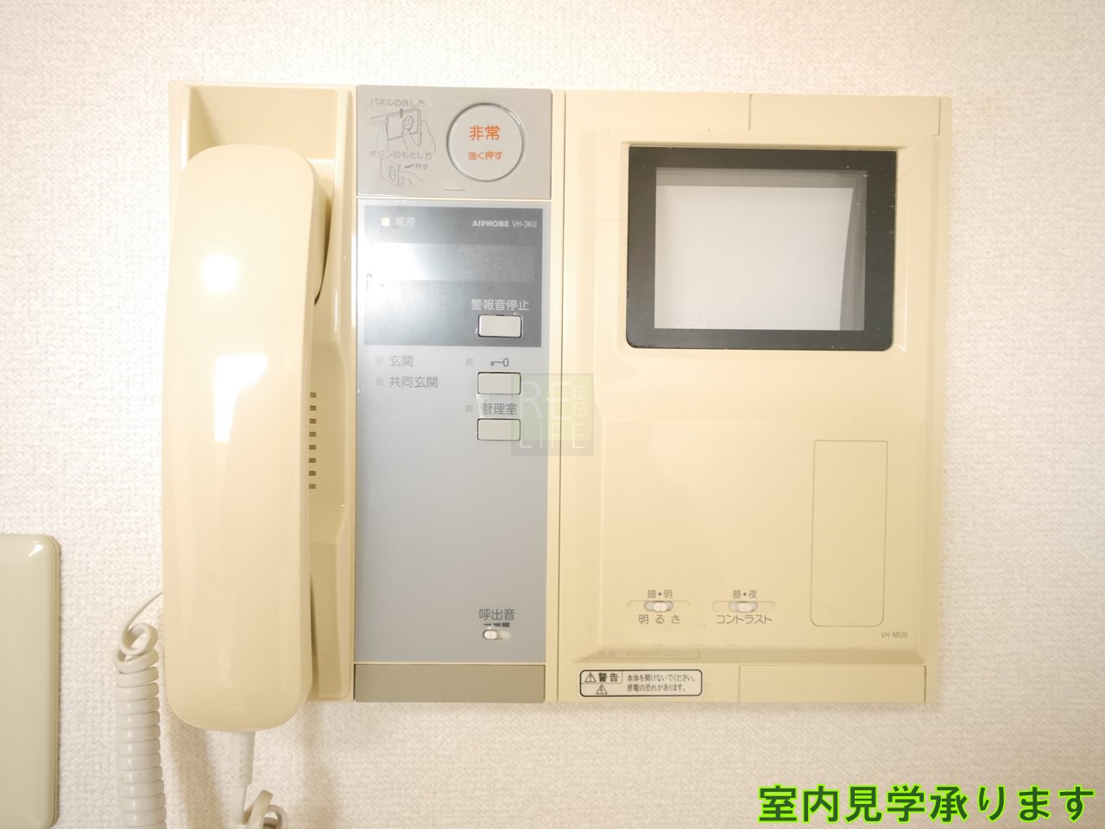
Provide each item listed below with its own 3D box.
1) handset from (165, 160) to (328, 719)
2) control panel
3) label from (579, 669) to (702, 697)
[{"bbox_3d":[-0.107,0.006,0.319,0.047,0.203,0.048,0,-1,-2],"label":"handset"},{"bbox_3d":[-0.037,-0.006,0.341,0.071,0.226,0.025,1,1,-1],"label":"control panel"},{"bbox_3d":[0.033,0.101,0.338,0.047,0.011,0.001,0,2,-2],"label":"label"}]

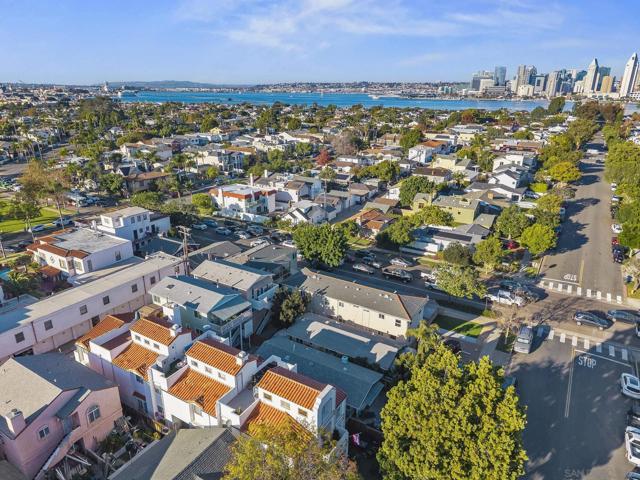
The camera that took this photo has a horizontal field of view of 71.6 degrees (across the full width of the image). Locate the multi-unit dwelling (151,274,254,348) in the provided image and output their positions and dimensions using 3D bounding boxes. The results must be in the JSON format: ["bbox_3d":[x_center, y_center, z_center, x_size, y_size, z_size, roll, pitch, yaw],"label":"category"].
[{"bbox_3d":[-16.992,10.026,64.919,15.600,6.600,8.300,11,22,29],"label":"multi-unit dwelling"}]

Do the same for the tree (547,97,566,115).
[{"bbox_3d":[291.662,-165.088,547.546,20.000,22.000,20.000,11,22,29],"label":"tree"}]

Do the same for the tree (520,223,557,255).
[{"bbox_3d":[45.711,-0.166,92.850,7.600,7.600,7.600,11,22,29],"label":"tree"}]

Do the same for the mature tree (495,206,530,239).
[{"bbox_3d":[47.345,-4.160,108.739,8.496,8.799,8.496,12,22,29],"label":"mature tree"}]

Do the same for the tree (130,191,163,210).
[{"bbox_3d":[-48.092,-10.615,122.522,7.500,5.394,7.500,0,19,0],"label":"tree"}]

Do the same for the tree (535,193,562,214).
[{"bbox_3d":[61.886,-9.368,120.368,7.600,7.000,7.600,11,22,29],"label":"tree"}]

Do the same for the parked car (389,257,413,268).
[{"bbox_3d":[15.837,4.161,87.294,4.500,1.450,1.800,10,21,26],"label":"parked car"}]

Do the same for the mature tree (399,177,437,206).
[{"bbox_3d":[30.785,-14.946,138.316,10.923,9.609,10.923,12,22,29],"label":"mature tree"}]

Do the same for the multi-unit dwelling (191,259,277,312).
[{"bbox_3d":[-14.334,7.901,75.099,14.463,6.675,6.979,12,22,29],"label":"multi-unit dwelling"}]

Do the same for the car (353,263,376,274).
[{"bbox_3d":[8.355,5.160,84.209,4.500,1.450,1.800,10,21,26],"label":"car"}]

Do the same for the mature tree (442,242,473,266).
[{"bbox_3d":[26.665,2.818,85.460,5.200,5.350,5.200,6,20,17],"label":"mature tree"}]

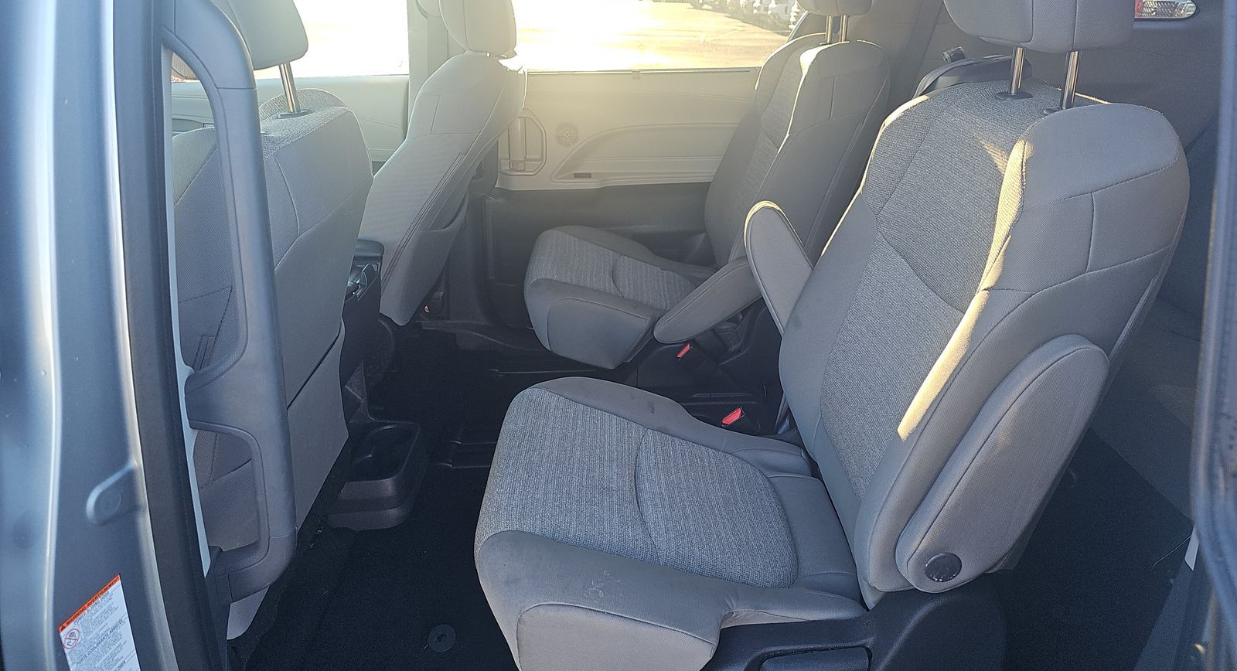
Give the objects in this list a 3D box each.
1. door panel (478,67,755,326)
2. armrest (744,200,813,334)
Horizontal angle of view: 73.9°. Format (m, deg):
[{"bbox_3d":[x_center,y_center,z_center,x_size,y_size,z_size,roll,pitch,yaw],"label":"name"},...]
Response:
[{"bbox_3d":[0.126,-0.374,2.224,0.949,0.678,0.102,-1,23,-2],"label":"door panel"},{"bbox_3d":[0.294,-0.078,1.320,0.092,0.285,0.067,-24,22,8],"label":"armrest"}]

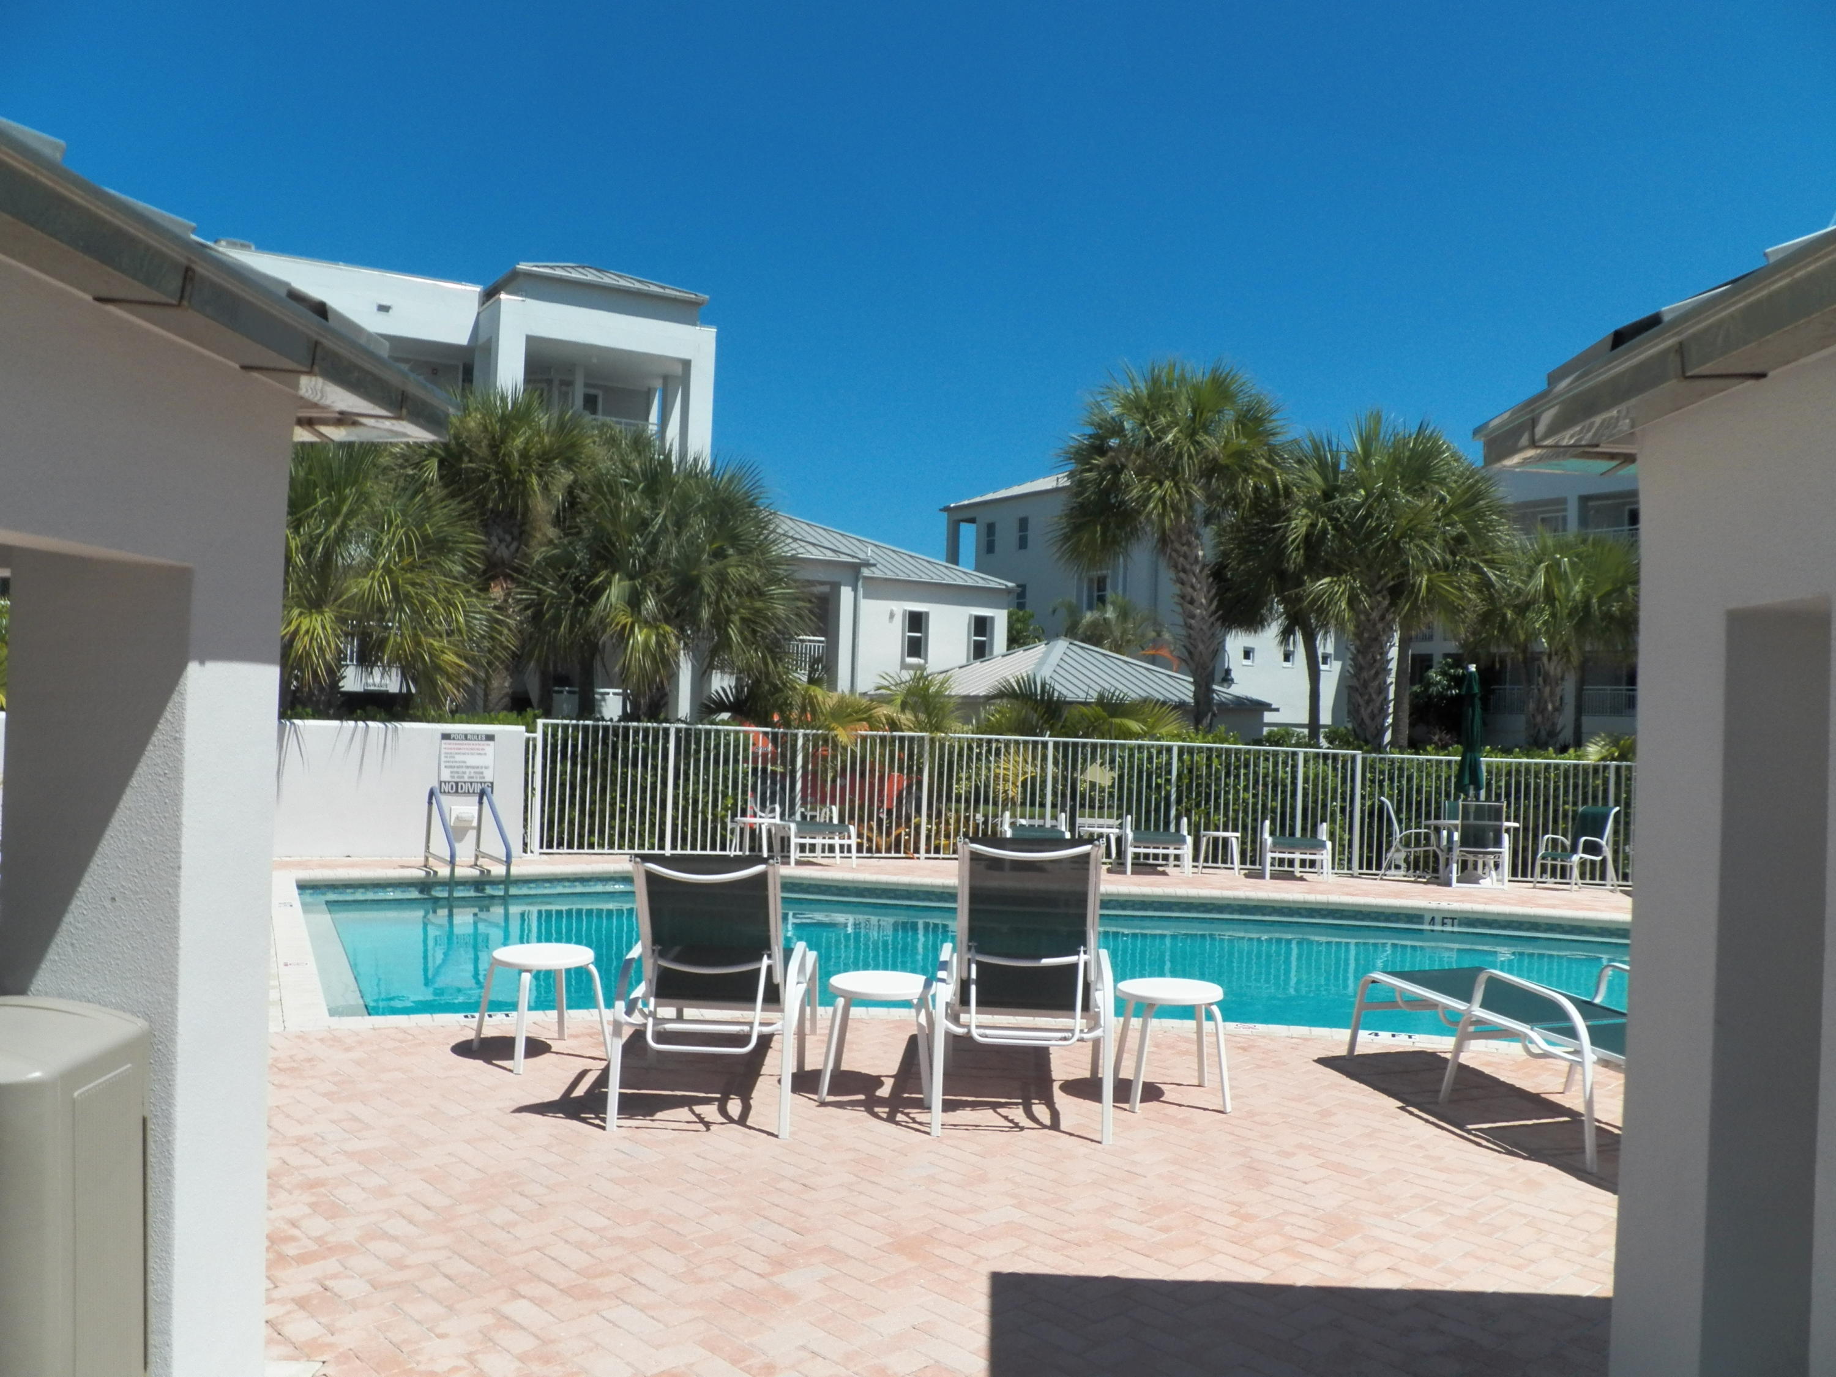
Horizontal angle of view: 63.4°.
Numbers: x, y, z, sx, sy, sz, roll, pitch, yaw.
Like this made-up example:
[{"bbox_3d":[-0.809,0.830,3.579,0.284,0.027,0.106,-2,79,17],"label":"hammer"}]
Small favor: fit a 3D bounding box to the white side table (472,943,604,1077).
[{"bbox_3d":[-1.700,1.436,6.748,0.470,0.460,0.470,2,0,-38],"label":"white side table"}]

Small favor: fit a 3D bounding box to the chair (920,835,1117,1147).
[{"bbox_3d":[0.475,1.179,6.604,0.700,1.140,1.790,2,0,4],"label":"chair"}]

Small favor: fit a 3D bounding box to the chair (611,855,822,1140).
[{"bbox_3d":[-0.818,1.173,6.503,0.700,1.050,1.790,2,0,1],"label":"chair"}]

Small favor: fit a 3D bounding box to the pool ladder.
[{"bbox_3d":[-4.006,1.385,13.121,0.500,0.960,0.900,2,0,-31],"label":"pool ladder"}]

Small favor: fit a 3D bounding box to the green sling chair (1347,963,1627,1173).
[{"bbox_3d":[2.718,1.514,6.369,0.700,0.640,2.150,2,0,-14],"label":"green sling chair"}]

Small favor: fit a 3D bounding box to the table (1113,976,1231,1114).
[{"bbox_3d":[1.098,1.542,6.411,0.465,0.460,0.465,2,0,-3],"label":"table"}]

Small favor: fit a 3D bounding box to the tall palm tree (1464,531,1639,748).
[{"bbox_3d":[10.212,-0.123,24.003,2.950,4.700,2.950,2,0,23],"label":"tall palm tree"}]

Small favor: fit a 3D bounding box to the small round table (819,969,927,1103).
[{"bbox_3d":[-0.153,1.494,6.376,0.470,0.460,0.470,2,0,2],"label":"small round table"}]

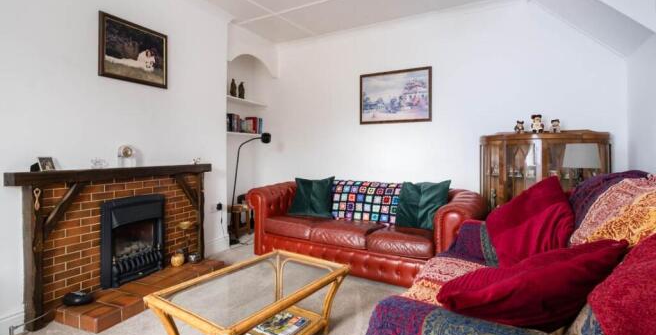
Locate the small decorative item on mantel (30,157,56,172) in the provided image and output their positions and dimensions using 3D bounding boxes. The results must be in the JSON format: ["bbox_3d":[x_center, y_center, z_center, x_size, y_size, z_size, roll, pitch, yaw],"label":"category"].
[{"bbox_3d":[-1.771,-0.018,1.821,0.061,0.090,0.097,1,2,33],"label":"small decorative item on mantel"}]

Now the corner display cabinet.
[{"bbox_3d":[1.839,0.320,2.488,0.968,1.258,0.397,1,2,27],"label":"corner display cabinet"}]

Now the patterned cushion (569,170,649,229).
[{"bbox_3d":[1.516,0.185,1.561,0.183,0.397,0.448,24,12,18],"label":"patterned cushion"}]

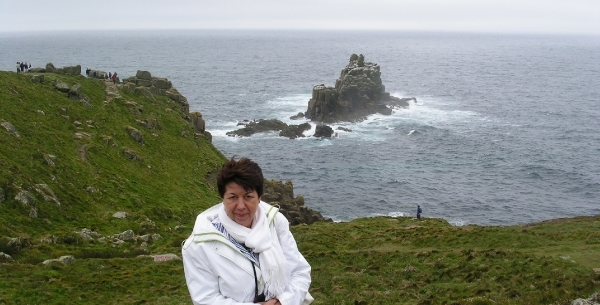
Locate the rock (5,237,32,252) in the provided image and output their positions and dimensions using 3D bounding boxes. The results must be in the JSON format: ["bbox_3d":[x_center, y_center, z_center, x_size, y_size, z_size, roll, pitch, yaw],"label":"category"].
[{"bbox_3d":[-12.787,4.194,30.000,1.185,0.574,0.889,-5,11,-24],"label":"rock"}]

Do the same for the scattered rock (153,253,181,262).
[{"bbox_3d":[-4.057,3.191,20.000,0.851,0.204,0.511,-2,11,-12],"label":"scattered rock"}]

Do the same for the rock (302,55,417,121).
[{"bbox_3d":[29.334,-32.594,330.000,52.000,31.000,33.000,-6,12,-29],"label":"rock"}]

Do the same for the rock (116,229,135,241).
[{"bbox_3d":[-8.750,4.112,33.000,0.903,0.476,0.722,-3,11,-15],"label":"rock"}]

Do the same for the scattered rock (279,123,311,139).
[{"bbox_3d":[-2.190,-8.759,262.000,12.740,5.579,8.918,0,10,0],"label":"scattered rock"}]

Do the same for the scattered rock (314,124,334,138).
[{"bbox_3d":[9.754,-8.360,262.000,7.962,4.967,6.768,0,10,2],"label":"scattered rock"}]

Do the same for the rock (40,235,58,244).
[{"bbox_3d":[-12.181,4.230,32.000,0.875,0.365,0.700,-4,11,-21],"label":"rock"}]

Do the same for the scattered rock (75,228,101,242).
[{"bbox_3d":[-10.656,4.162,33.000,1.304,0.533,0.978,-3,11,-18],"label":"scattered rock"}]

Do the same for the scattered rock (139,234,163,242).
[{"bbox_3d":[-7.497,4.312,33.000,1.200,0.330,0.750,-2,11,-13],"label":"scattered rock"}]

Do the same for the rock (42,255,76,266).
[{"bbox_3d":[-7.126,3.200,19.500,1.007,0.240,0.604,-4,11,-21],"label":"rock"}]

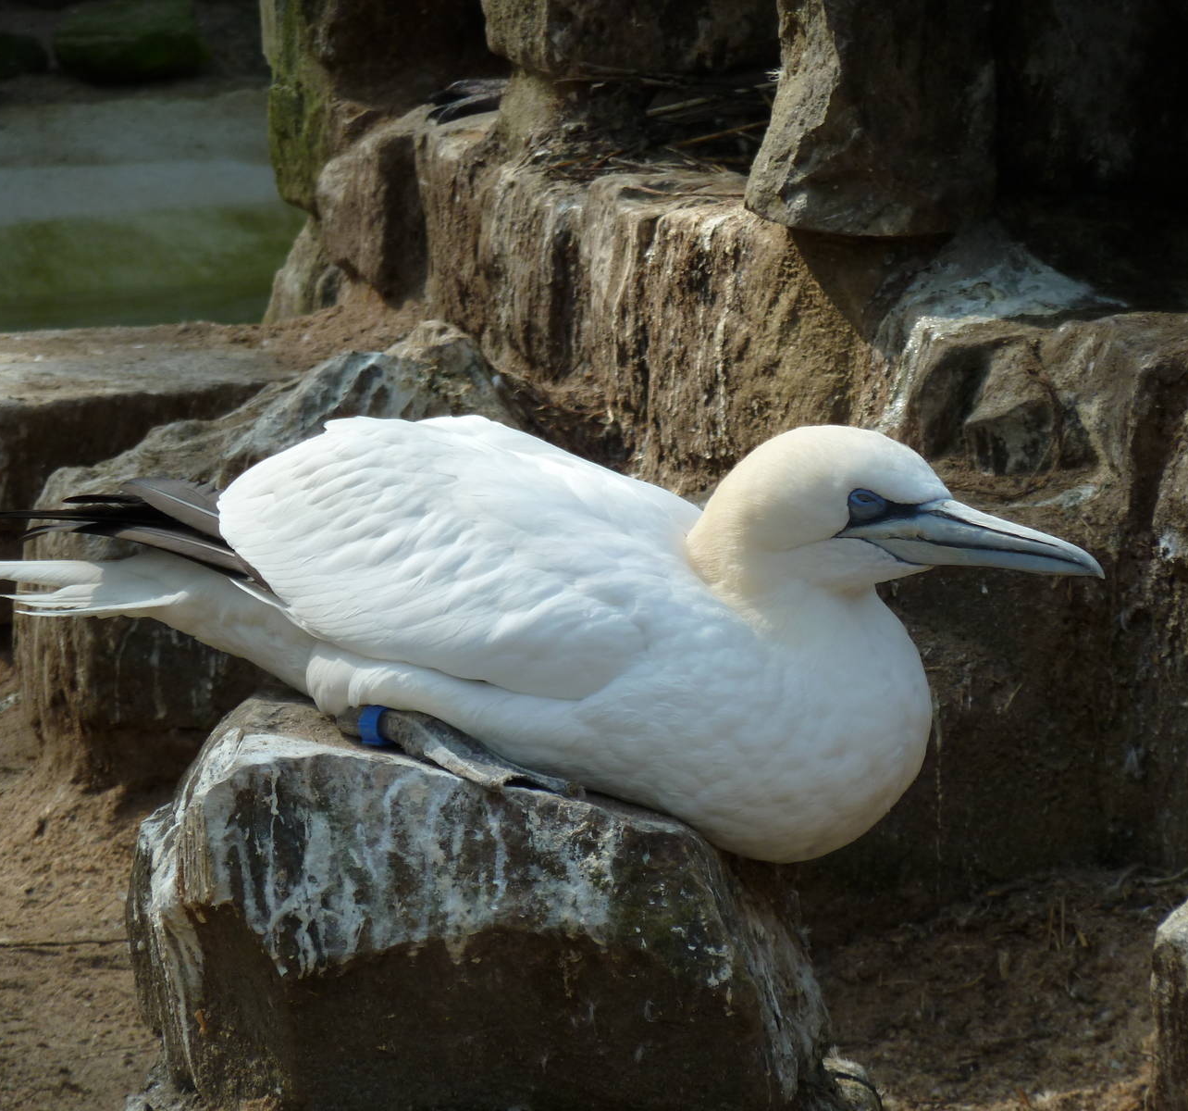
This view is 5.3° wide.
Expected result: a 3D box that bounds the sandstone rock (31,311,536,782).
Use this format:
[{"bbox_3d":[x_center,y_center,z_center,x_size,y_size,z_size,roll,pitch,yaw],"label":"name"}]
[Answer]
[{"bbox_3d":[-0.204,-0.003,8.050,0.310,0.260,0.260,-2,11,-11],"label":"sandstone rock"}]

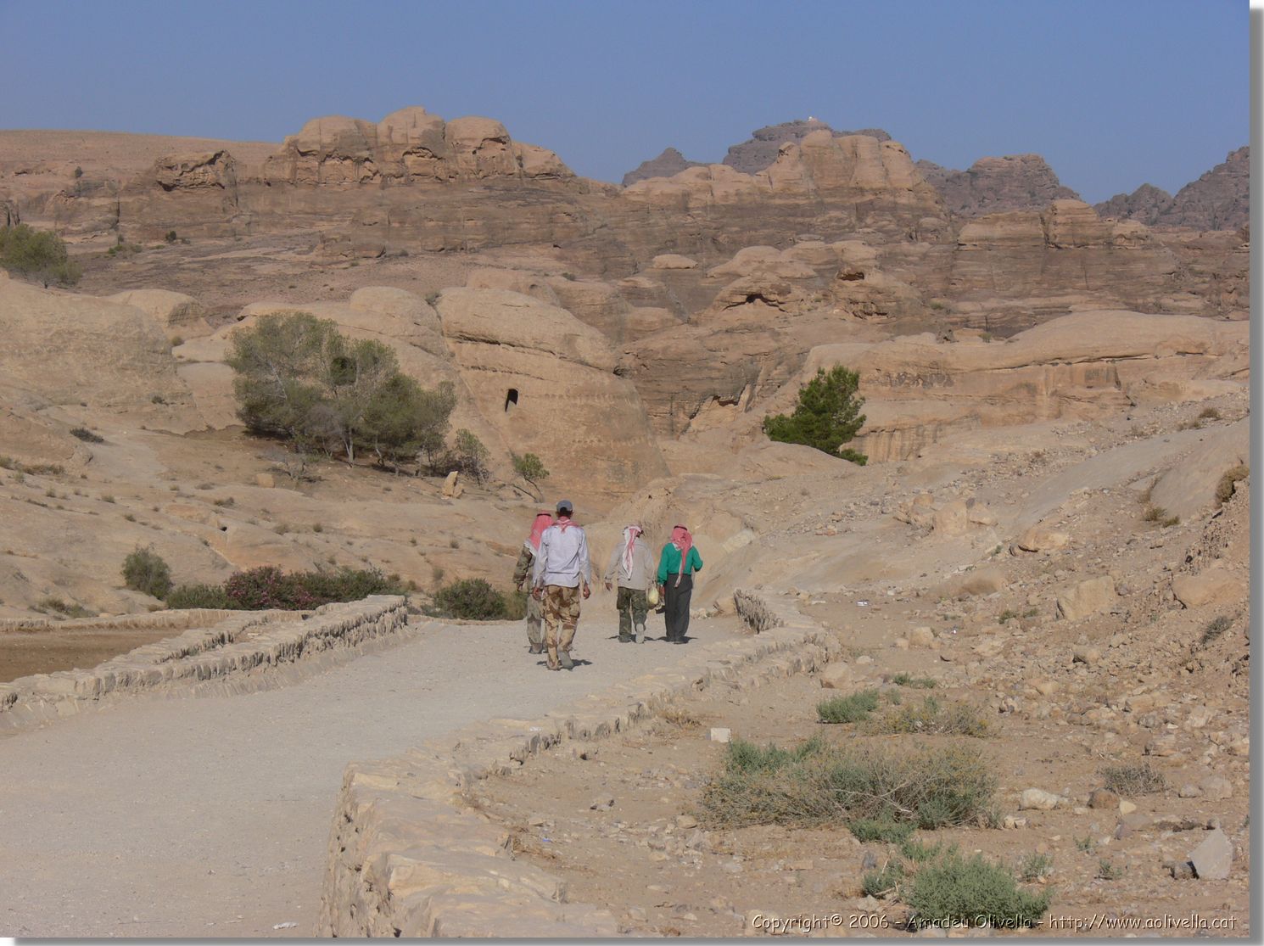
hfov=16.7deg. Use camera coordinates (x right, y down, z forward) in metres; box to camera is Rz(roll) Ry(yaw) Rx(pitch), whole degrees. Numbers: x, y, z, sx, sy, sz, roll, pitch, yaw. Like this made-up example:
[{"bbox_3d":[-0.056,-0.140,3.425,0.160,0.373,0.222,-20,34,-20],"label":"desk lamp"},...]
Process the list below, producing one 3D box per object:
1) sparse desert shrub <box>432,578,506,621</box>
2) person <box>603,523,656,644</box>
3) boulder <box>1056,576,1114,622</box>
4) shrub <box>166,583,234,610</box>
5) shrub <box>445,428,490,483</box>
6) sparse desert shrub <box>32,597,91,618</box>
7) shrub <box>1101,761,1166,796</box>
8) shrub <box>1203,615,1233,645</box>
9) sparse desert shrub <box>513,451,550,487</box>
[{"bbox_3d":[-3.438,2.709,92.000,1.568,0.975,1.333,0,0,0],"label":"sparse desert shrub"},{"bbox_3d":[-0.046,1.605,62.300,0.680,1.720,0.520,0,0,6],"label":"person"},{"bbox_3d":[5.052,1.391,48.000,0.664,0.483,0.564,0,0,0],"label":"boulder"},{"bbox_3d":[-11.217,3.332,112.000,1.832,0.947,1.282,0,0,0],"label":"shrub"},{"bbox_3d":[-6.014,-0.608,158.000,1.674,2.075,1.507,0,0,0],"label":"shrub"},{"bbox_3d":[-15.819,3.741,120.000,1.659,0.604,1.161,0,0,0],"label":"sparse desert shrub"},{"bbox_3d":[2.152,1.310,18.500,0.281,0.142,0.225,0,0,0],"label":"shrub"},{"bbox_3d":[5.164,1.377,38.000,0.263,0.228,0.223,0,0,0],"label":"shrub"},{"bbox_3d":[-3.632,-0.061,155.000,1.321,1.464,1.189,0,0,0],"label":"sparse desert shrub"}]

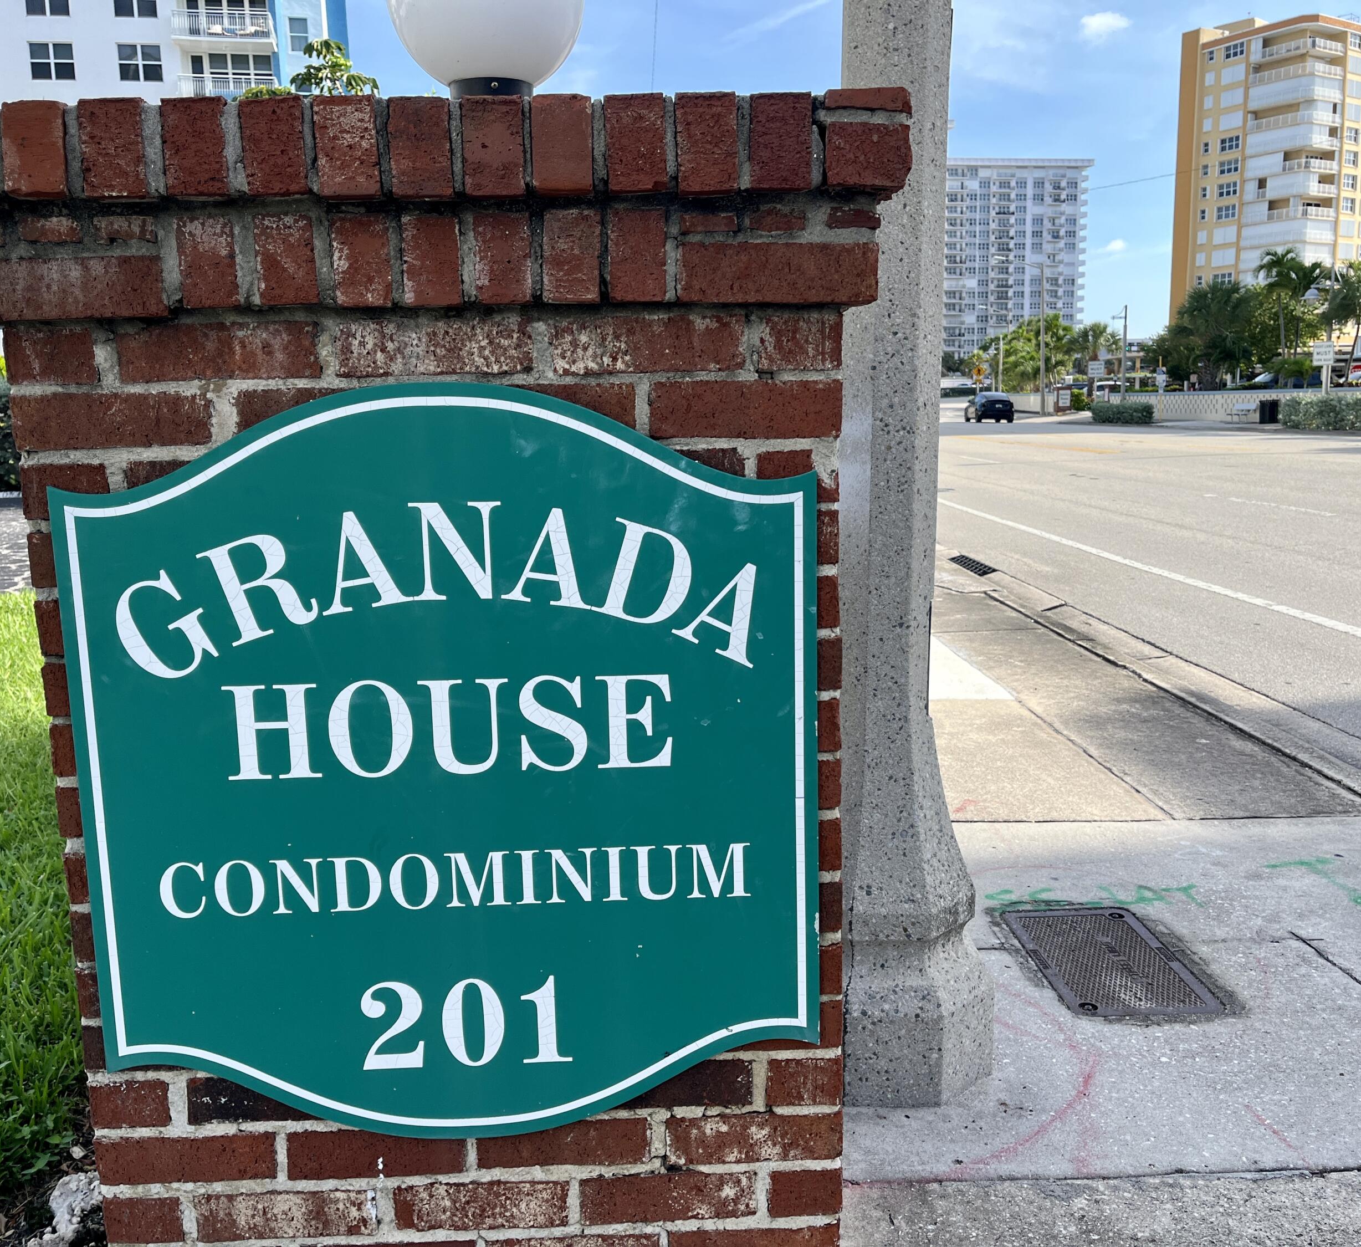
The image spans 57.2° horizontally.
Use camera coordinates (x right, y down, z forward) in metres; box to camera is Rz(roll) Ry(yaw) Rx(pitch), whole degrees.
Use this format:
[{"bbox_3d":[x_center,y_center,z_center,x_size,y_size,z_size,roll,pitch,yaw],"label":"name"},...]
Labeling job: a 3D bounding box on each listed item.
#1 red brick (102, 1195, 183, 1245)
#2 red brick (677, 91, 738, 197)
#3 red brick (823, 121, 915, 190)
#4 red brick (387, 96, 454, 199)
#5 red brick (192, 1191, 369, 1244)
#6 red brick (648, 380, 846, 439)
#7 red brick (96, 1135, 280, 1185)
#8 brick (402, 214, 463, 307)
[{"bbox_3d":[-0.619,0.669,1.530,0.088,0.057,0.198,-2,9,-1],"label":"red brick"},{"bbox_3d":[0.023,-0.480,1.308,0.058,0.092,0.200,-2,9,-2],"label":"red brick"},{"bbox_3d":[0.183,-0.473,1.317,0.085,0.058,0.201,-1,10,-1],"label":"red brick"},{"bbox_3d":[-0.253,-0.474,1.301,0.058,0.092,0.200,-2,9,-2],"label":"red brick"},{"bbox_3d":[-0.453,0.673,1.482,0.202,0.057,0.095,-2,9,-2],"label":"red brick"},{"bbox_3d":[0.067,-0.230,1.346,0.199,0.059,0.092,-2,9,-1],"label":"red brick"},{"bbox_3d":[-0.562,0.603,1.467,0.199,0.056,0.092,-2,9,-1],"label":"red brick"},{"bbox_3d":[-0.250,-0.376,1.342,0.058,0.092,0.200,-2,9,-2],"label":"brick"}]

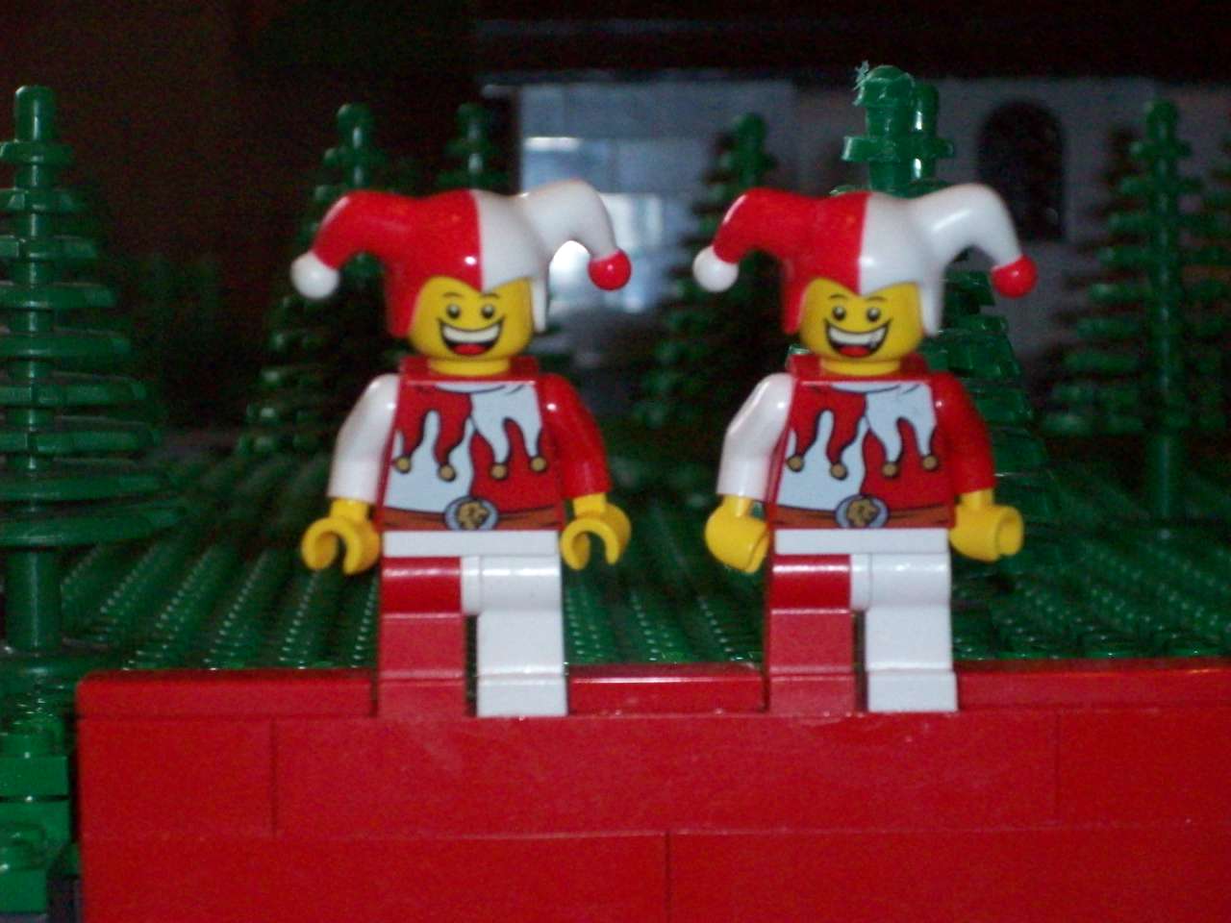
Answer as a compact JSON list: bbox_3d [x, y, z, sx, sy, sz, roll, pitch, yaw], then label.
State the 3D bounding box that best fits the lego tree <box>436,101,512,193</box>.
[{"bbox_3d":[-0.021,-0.022,0.599,0.033,0.064,0.033,-1,4,-1],"label":"lego tree"}]

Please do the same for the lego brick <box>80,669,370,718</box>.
[{"bbox_3d":[-0.032,0.019,0.326,0.024,0.003,0.008,-1,4,-1],"label":"lego brick"}]

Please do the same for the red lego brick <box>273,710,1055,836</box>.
[{"bbox_3d":[0.004,0.025,0.327,0.064,0.010,0.008,-1,4,-1],"label":"red lego brick"}]

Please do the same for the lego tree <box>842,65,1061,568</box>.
[{"bbox_3d":[0.028,-0.007,0.392,0.033,0.064,0.033,-1,4,-1],"label":"lego tree"}]

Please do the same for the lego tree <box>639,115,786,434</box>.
[{"bbox_3d":[0.021,-0.022,0.614,0.033,0.064,0.033,-1,4,-1],"label":"lego tree"}]

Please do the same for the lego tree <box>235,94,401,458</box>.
[{"bbox_3d":[-0.036,-0.018,0.552,0.033,0.064,0.033,-1,4,-1],"label":"lego tree"}]

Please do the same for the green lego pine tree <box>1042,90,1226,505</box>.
[{"bbox_3d":[0.078,-0.019,0.562,0.033,0.064,0.033,-1,5,1],"label":"green lego pine tree"}]

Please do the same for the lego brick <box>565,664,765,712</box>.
[{"bbox_3d":[0.004,0.019,0.327,0.016,0.003,0.008,-1,4,-1],"label":"lego brick"}]

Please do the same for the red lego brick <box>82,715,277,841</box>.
[{"bbox_3d":[-0.036,0.025,0.326,0.016,0.010,0.008,-1,4,-1],"label":"red lego brick"}]

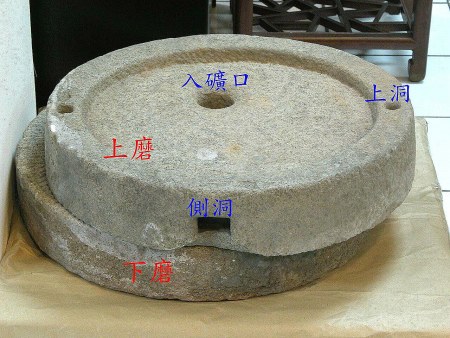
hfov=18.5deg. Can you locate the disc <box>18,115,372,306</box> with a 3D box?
[{"bbox_3d":[-0.036,0.006,2.250,0.590,0.092,0.590,0,30,0],"label":"disc"}]

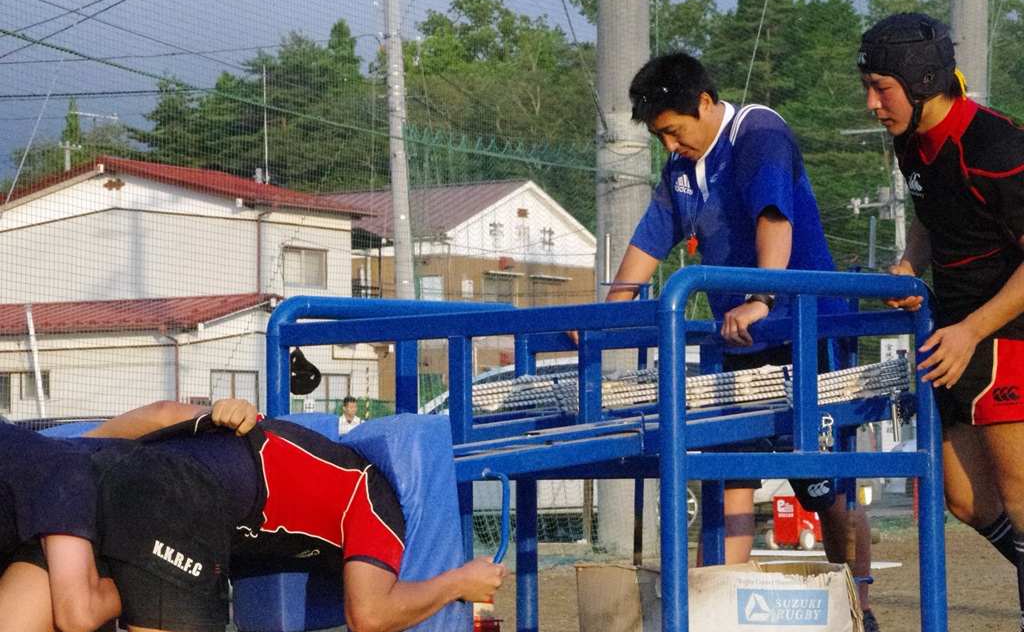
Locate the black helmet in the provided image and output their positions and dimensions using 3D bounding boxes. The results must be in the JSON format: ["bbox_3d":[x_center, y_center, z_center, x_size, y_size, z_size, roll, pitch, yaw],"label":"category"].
[{"bbox_3d":[0.887,-0.575,6.500,0.225,0.200,0.190,-13,2,-21],"label":"black helmet"}]

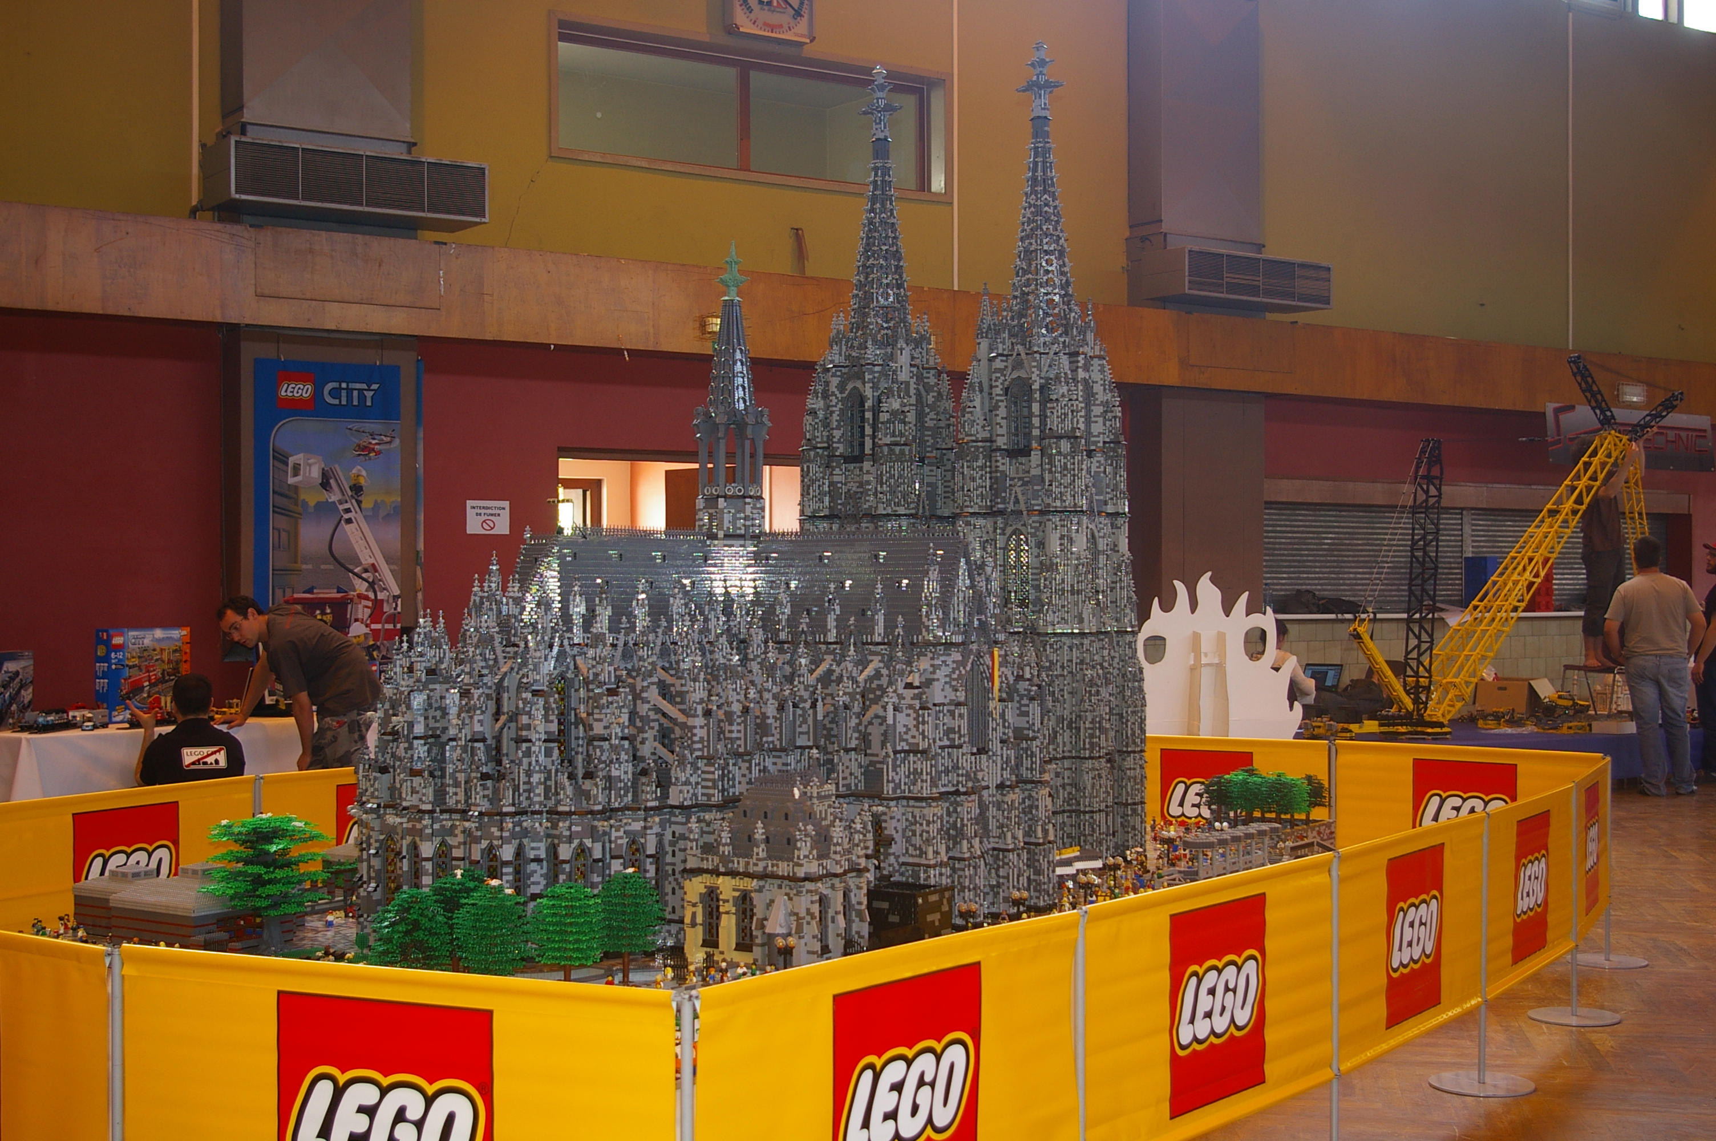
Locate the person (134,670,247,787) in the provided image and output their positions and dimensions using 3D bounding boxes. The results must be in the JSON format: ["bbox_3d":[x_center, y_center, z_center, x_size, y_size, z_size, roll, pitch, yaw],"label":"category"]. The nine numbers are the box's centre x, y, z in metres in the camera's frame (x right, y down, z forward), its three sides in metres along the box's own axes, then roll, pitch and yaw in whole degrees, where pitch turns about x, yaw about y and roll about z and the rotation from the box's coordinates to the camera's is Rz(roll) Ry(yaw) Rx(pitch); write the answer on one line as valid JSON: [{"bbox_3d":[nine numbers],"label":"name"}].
[{"bbox_3d":[-3.130,0.996,10.280,0.550,1.040,0.600,0,0,-30],"label":"person"}]

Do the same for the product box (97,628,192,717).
[{"bbox_3d":[-3.737,0.545,11.487,0.090,0.478,0.570,0,0,28],"label":"product box"}]

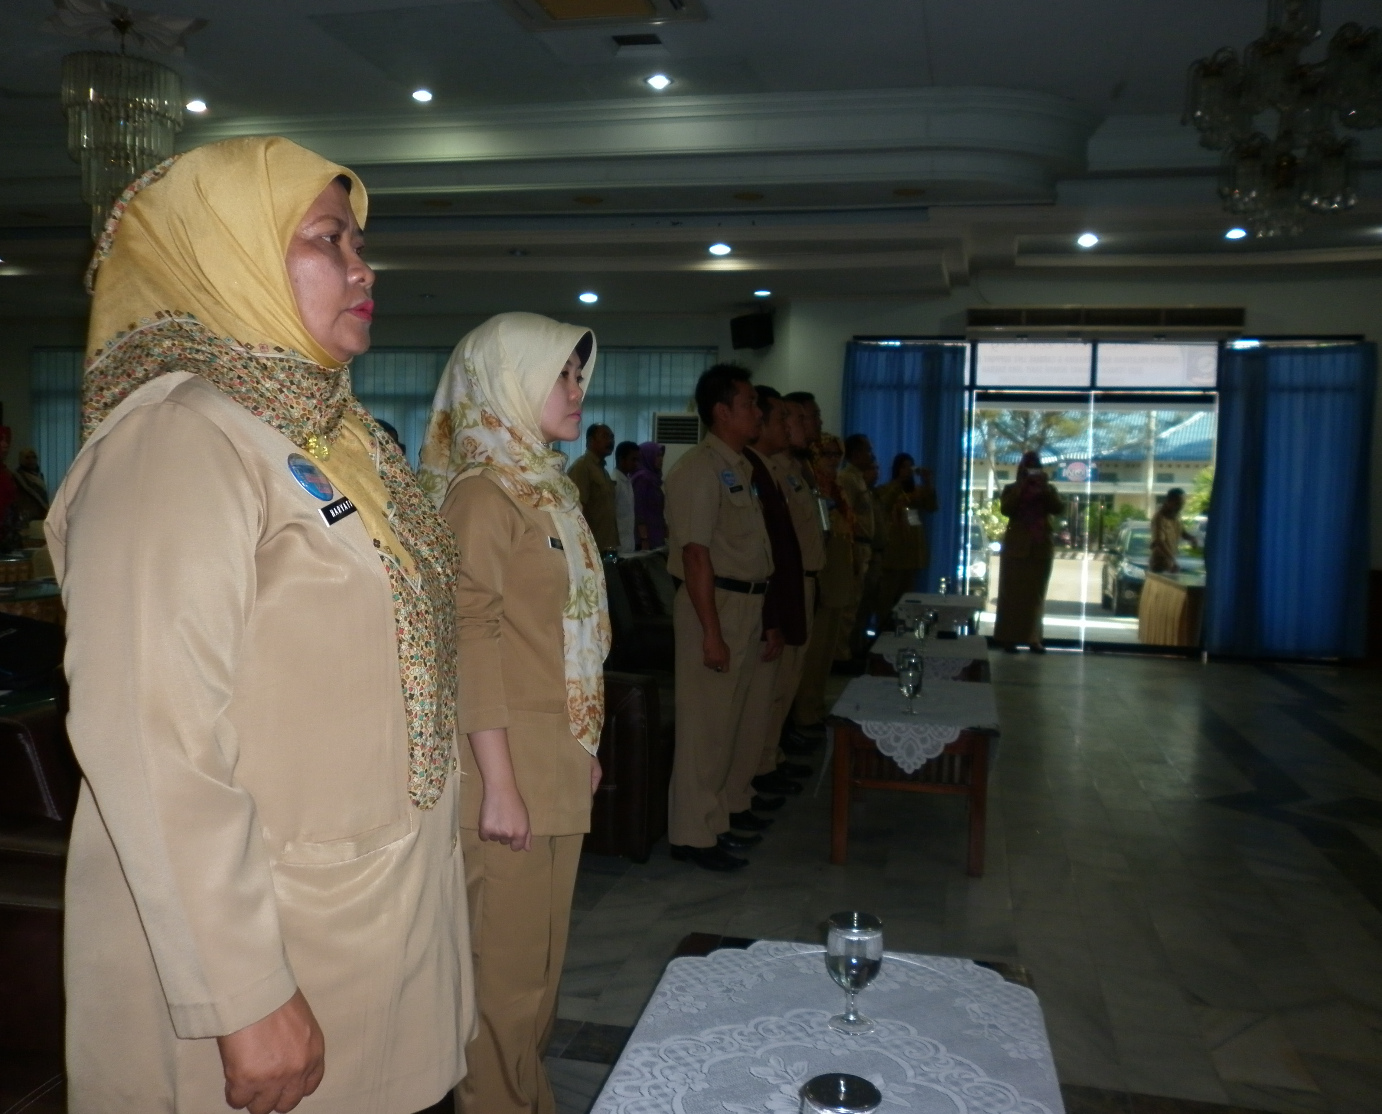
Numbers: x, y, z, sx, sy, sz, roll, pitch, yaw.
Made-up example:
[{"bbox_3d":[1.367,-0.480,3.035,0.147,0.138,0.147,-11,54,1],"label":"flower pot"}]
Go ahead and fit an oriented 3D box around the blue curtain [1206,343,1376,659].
[{"bbox_3d":[4.930,-0.461,9.892,1.240,2.580,0.160,2,3,13],"label":"blue curtain"}]

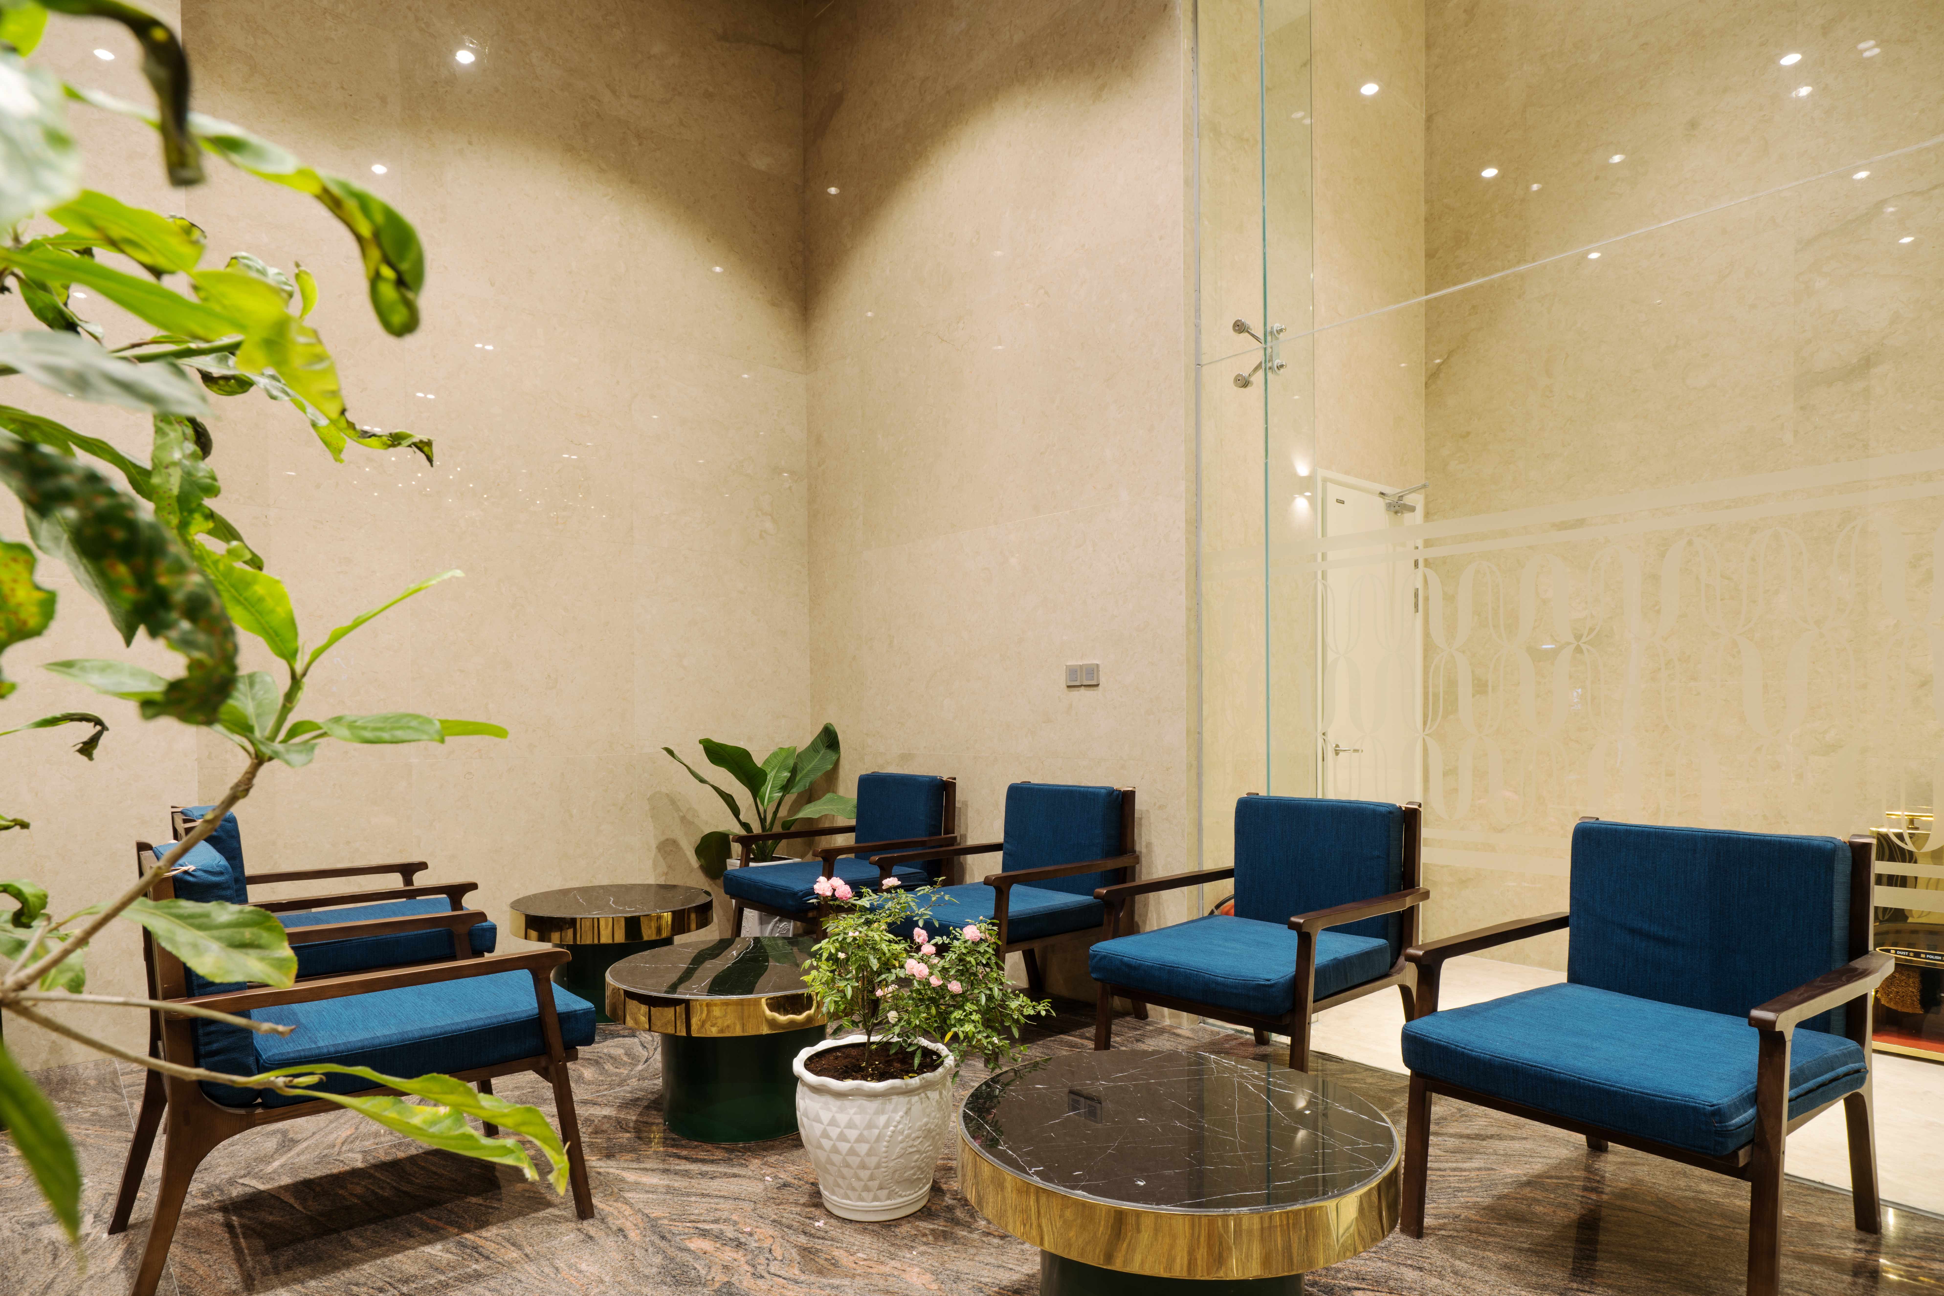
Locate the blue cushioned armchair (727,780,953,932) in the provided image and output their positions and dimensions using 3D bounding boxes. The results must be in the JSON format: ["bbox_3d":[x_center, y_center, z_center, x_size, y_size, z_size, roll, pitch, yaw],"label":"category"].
[{"bbox_3d":[-0.508,0.972,4.545,0.804,0.825,0.664,2,-3,-42],"label":"blue cushioned armchair"}]

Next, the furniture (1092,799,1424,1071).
[{"bbox_3d":[0.853,0.866,3.090,0.804,0.825,0.664,2,-4,-43],"label":"furniture"}]

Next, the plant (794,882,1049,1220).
[{"bbox_3d":[-0.119,0.886,2.446,0.575,0.711,0.460,0,-3,0],"label":"plant"}]

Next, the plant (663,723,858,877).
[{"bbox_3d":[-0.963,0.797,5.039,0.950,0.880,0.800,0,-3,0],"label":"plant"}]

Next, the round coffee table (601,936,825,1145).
[{"bbox_3d":[-0.620,1.076,2.973,0.726,0.408,0.726,0,-3,0],"label":"round coffee table"}]

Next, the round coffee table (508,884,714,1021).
[{"bbox_3d":[-1.347,1.154,4.075,0.726,0.408,0.726,0,-3,0],"label":"round coffee table"}]

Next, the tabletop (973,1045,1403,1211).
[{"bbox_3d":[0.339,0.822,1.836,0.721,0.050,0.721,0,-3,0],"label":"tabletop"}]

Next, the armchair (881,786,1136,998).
[{"bbox_3d":[0.141,0.920,3.836,0.804,0.825,0.664,2,-3,-41],"label":"armchair"}]

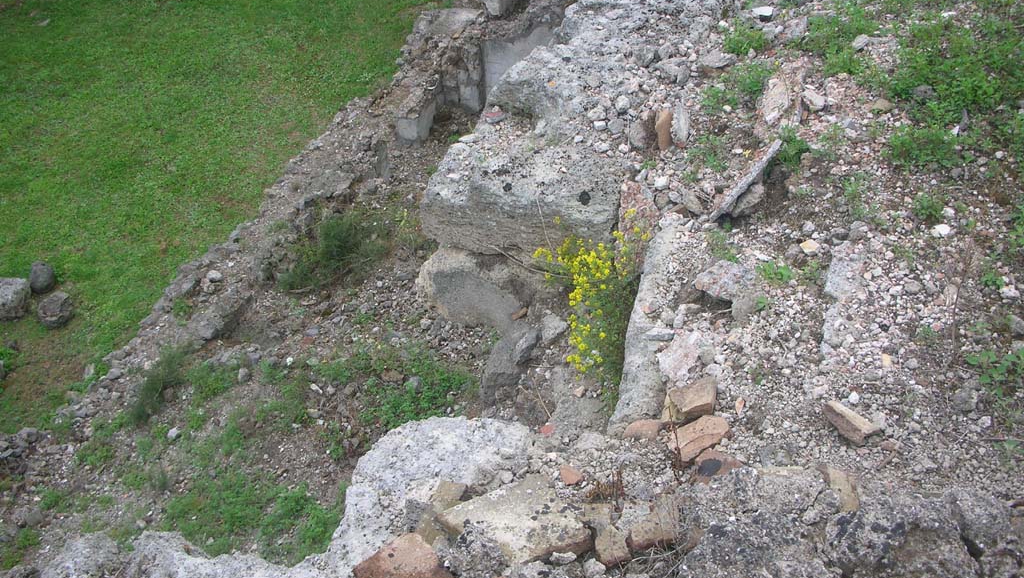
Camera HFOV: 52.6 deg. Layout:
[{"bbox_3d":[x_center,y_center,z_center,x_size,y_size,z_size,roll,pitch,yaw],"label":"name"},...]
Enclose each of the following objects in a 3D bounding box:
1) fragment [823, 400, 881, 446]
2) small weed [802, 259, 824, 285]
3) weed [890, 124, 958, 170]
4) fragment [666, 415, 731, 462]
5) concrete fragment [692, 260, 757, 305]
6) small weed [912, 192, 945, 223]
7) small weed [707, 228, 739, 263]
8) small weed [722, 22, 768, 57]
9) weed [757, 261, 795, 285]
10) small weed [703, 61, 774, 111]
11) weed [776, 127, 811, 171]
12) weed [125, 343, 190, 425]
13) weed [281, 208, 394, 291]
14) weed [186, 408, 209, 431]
[{"bbox_3d":[0.888,0.349,2.713,0.050,0.045,0.145,-23,42,-25],"label":"fragment"},{"bbox_3d":[1.048,-0.058,3.600,0.075,0.060,0.075,-1,36,0],"label":"small weed"},{"bbox_3d":[1.603,-0.552,4.026,0.259,0.120,0.237,11,33,19],"label":"weed"},{"bbox_3d":[0.484,0.387,2.688,0.140,0.050,0.070,-19,41,-22],"label":"fragment"},{"bbox_3d":[0.671,-0.021,3.277,0.189,0.090,0.155,-1,31,0],"label":"concrete fragment"},{"bbox_3d":[1.386,-0.271,3.445,0.078,0.065,0.070,15,40,20],"label":"small weed"},{"bbox_3d":[0.669,-0.135,3.290,0.088,0.065,0.080,7,38,11],"label":"small weed"},{"bbox_3d":[1.163,-1.244,5.161,0.222,0.130,0.213,5,32,10],"label":"small weed"},{"bbox_3d":[0.915,-0.054,3.600,0.130,0.050,0.095,-1,36,0],"label":"weed"},{"bbox_3d":[1.011,-0.906,4.625,0.312,0.160,0.352,5,32,10],"label":"small weed"},{"bbox_3d":[1.098,-0.545,4.041,0.124,0.150,0.176,6,32,12],"label":"weed"},{"bbox_3d":[-1.960,0.533,5.750,0.290,0.260,0.360,-1,36,0],"label":"weed"},{"bbox_3d":[-1.092,-0.245,6.500,0.680,0.320,0.450,-1,36,0],"label":"weed"},{"bbox_3d":[-1.700,0.706,5.600,0.120,0.080,0.110,-1,36,0],"label":"weed"}]

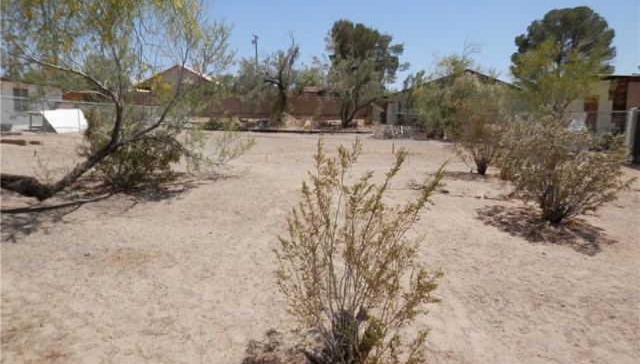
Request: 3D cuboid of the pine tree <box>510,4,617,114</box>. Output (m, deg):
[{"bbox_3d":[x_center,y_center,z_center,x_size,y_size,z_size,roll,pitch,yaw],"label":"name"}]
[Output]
[{"bbox_3d":[17.083,-8.385,32.426,6.448,7.506,6.125,4,10,27],"label":"pine tree"}]

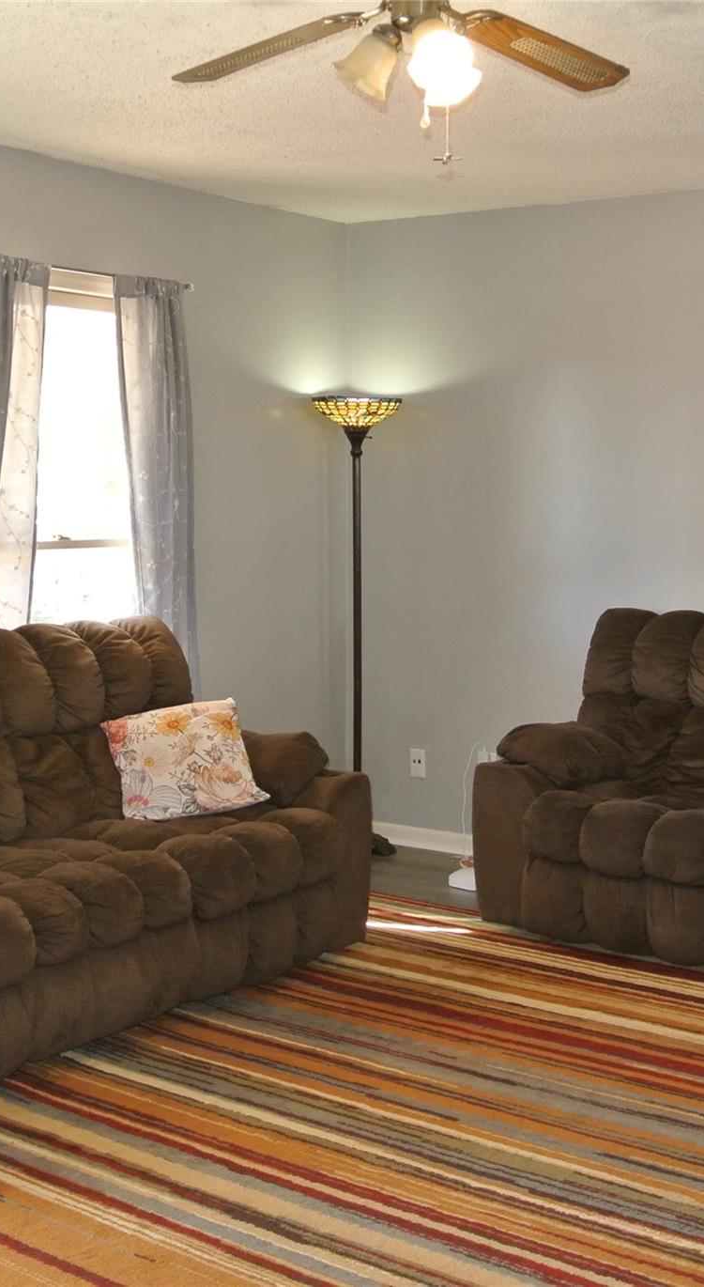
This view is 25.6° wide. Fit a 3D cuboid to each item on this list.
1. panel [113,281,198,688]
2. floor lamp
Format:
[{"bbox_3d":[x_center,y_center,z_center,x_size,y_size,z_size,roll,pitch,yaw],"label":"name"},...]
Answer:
[{"bbox_3d":[-0.649,-0.335,5.188,0.090,1.750,0.410,5,7,35],"label":"panel"},{"bbox_3d":[0.032,-0.067,5.978,0.345,1.765,0.345,0,6,0],"label":"floor lamp"}]

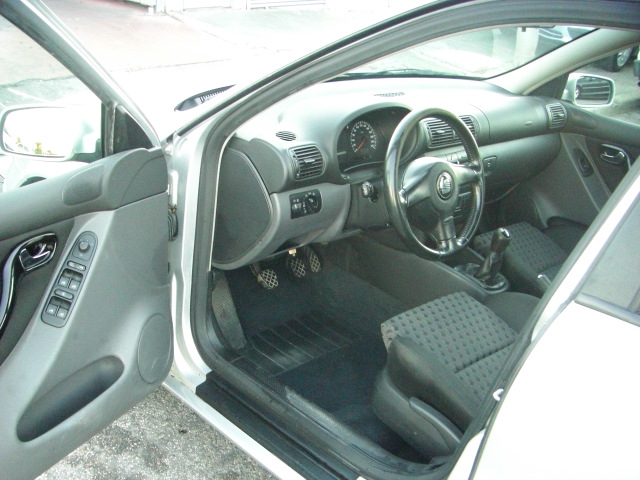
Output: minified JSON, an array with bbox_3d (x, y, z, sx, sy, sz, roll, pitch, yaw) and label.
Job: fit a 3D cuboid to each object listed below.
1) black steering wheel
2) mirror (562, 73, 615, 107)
[{"bbox_3d":[0.283,-0.138,1.763,0.375,0.375,0.100,-16,9,-40],"label":"black steering wheel"},{"bbox_3d":[1.047,-0.587,2.740,0.190,0.130,0.095,-4,21,-17],"label":"mirror"}]

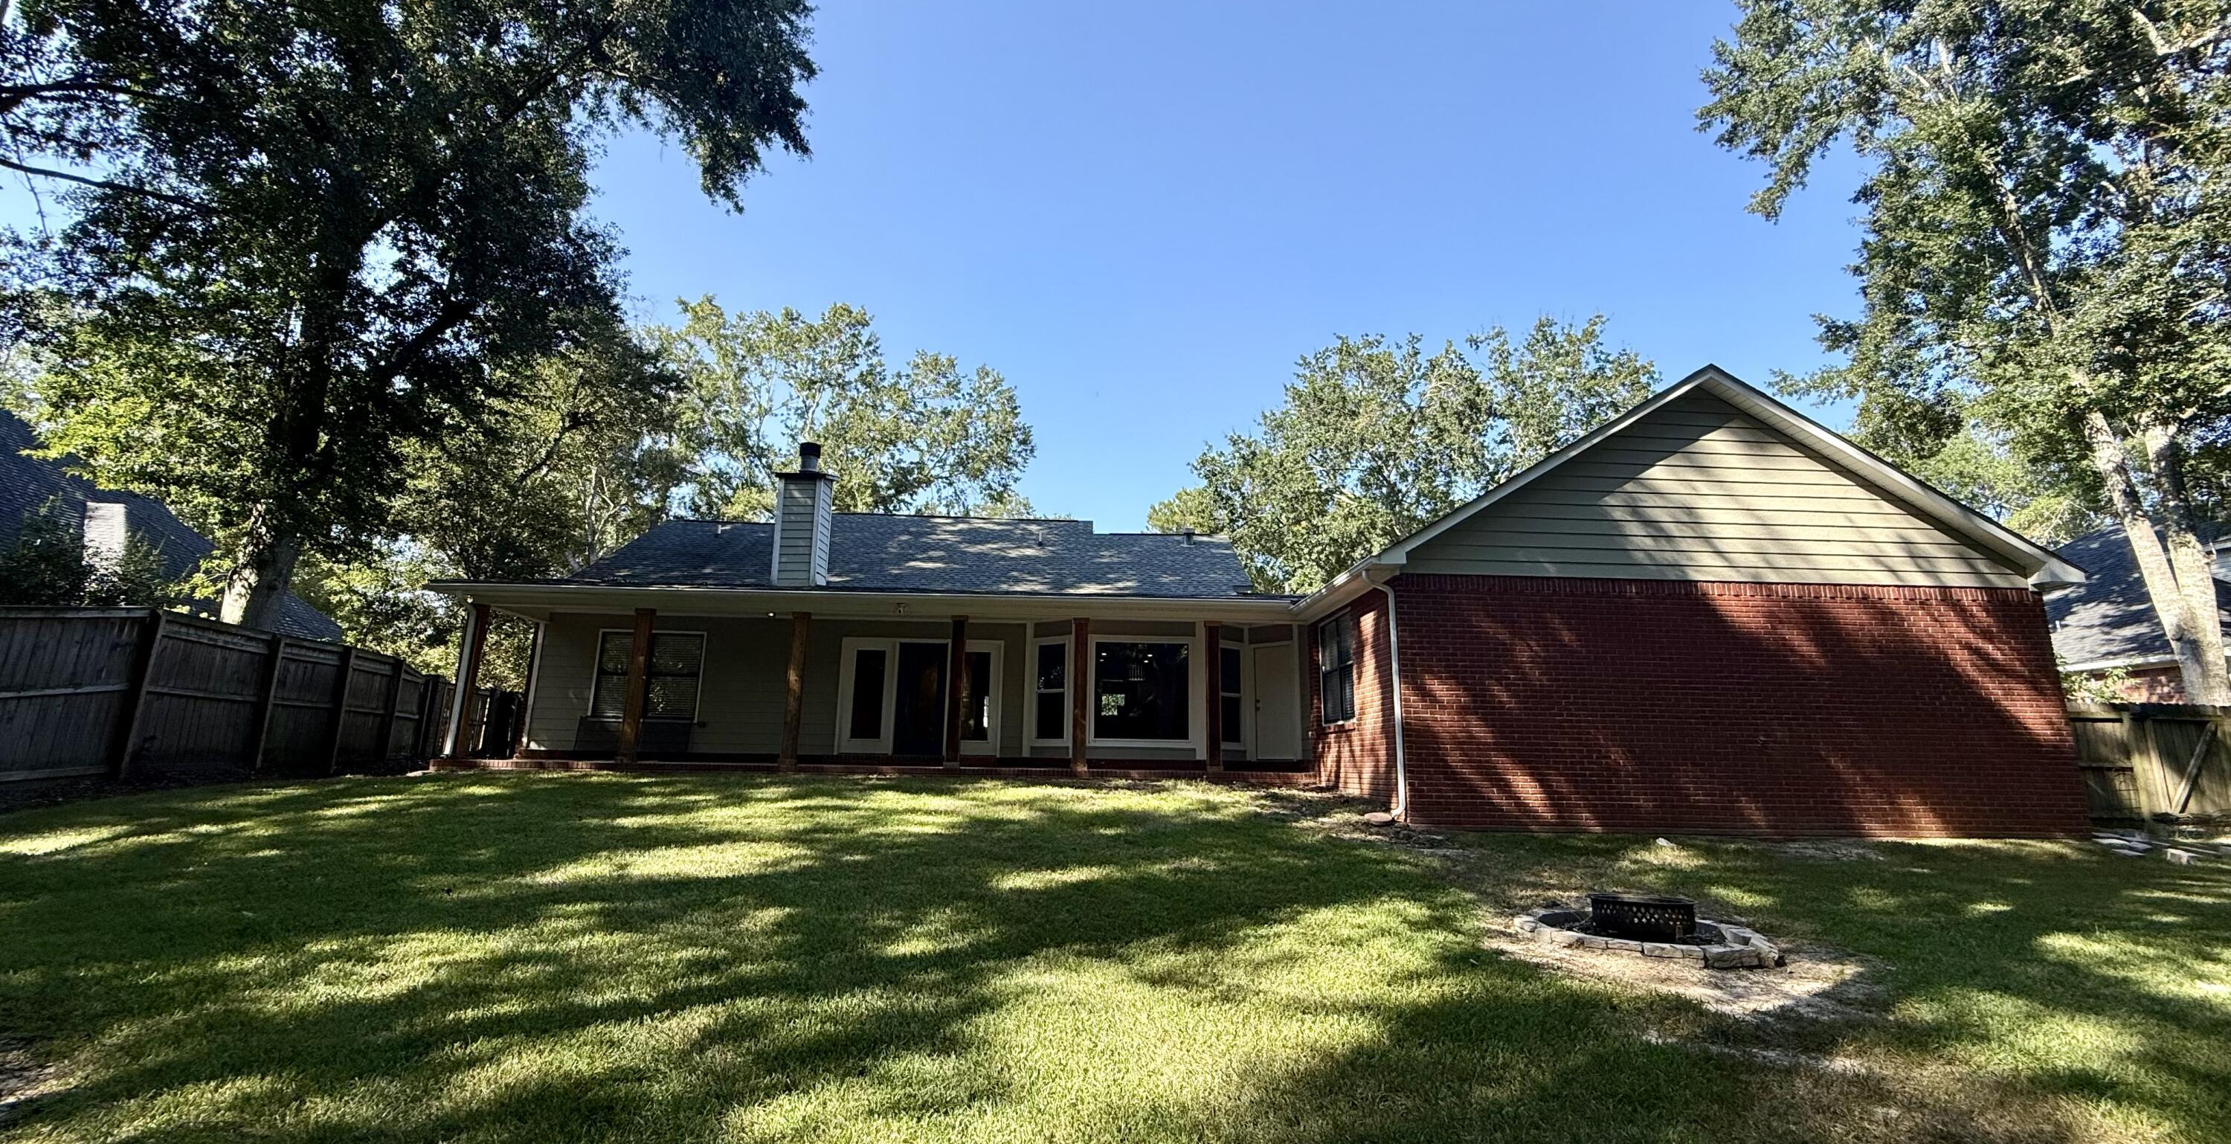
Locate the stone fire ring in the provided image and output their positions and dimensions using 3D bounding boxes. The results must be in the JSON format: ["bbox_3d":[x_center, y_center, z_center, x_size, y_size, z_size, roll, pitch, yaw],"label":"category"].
[{"bbox_3d":[3.598,2.478,6.187,1.571,0.123,1.571,-6,-14,28],"label":"stone fire ring"}]

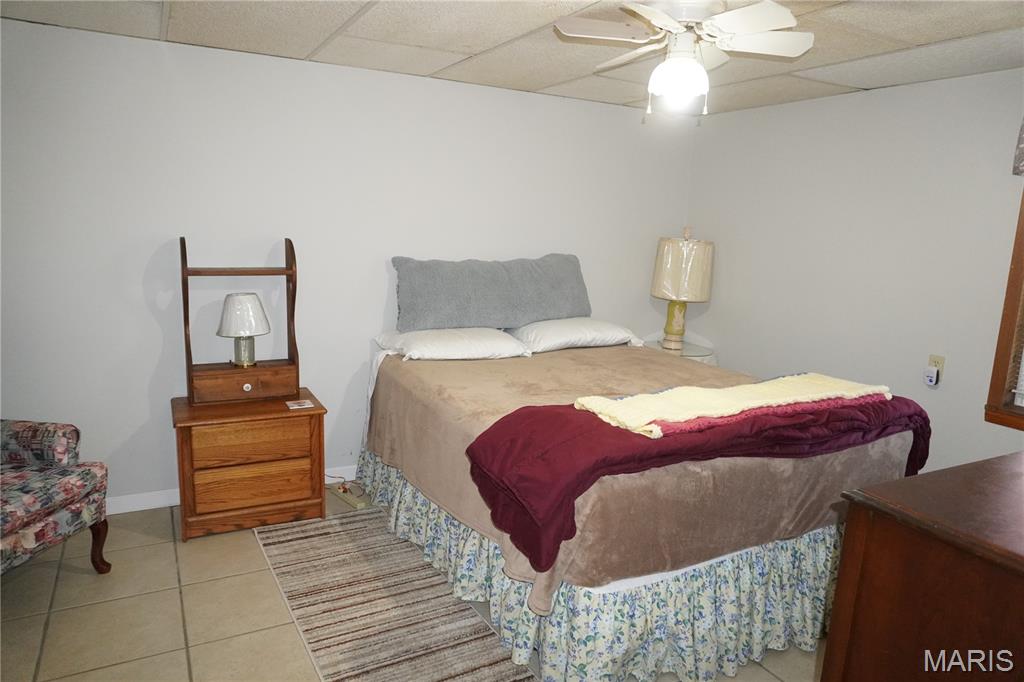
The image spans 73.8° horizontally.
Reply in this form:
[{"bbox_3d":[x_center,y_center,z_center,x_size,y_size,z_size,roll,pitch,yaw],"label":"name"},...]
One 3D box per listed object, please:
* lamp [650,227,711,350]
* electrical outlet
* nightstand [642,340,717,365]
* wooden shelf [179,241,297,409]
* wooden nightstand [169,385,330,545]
[{"bbox_3d":[1.016,-0.310,4.137,0.380,0.725,0.380,-3,12,-28],"label":"lamp"},{"bbox_3d":[1.917,0.124,3.082,0.008,0.114,0.070,-3,12,-28],"label":"electrical outlet"},{"bbox_3d":[0.983,0.374,4.257,0.520,0.665,0.520,-3,12,-28],"label":"nightstand"},{"bbox_3d":[-1.230,-0.091,3.112,0.468,0.742,0.170,-3,12,-28],"label":"wooden shelf"},{"bbox_3d":[-1.208,0.549,3.146,0.617,0.532,0.425,-3,12,-28],"label":"wooden nightstand"}]

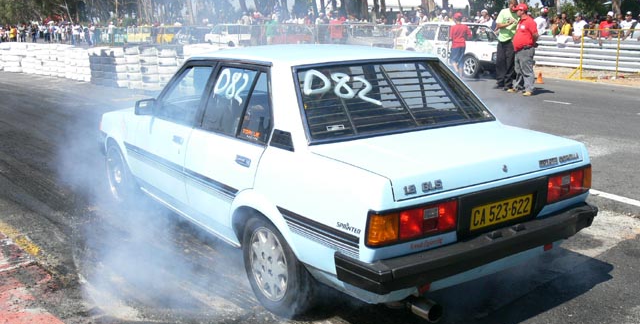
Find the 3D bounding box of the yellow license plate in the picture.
[{"bbox_3d":[0.865,0.238,3.055,0.440,0.117,0.020,-9,17,-35],"label":"yellow license plate"}]

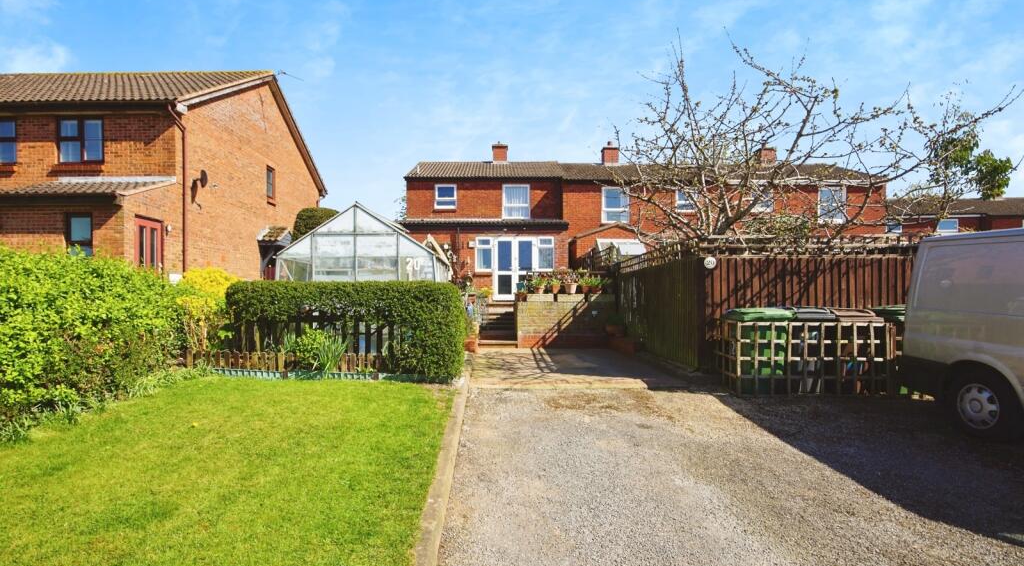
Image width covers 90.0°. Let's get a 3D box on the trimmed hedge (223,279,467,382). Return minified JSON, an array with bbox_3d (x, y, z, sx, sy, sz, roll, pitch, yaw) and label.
[{"bbox_3d":[-2.520,0.690,7.850,3.450,1.380,1.000,0,0,5],"label":"trimmed hedge"}]

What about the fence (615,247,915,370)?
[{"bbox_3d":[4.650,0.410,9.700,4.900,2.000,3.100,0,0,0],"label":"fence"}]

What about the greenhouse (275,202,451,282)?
[{"bbox_3d":[-2.780,-0.050,10.500,2.800,2.720,3.000,0,0,0],"label":"greenhouse"}]

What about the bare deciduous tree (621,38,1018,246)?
[{"bbox_3d":[5.900,-1.750,10.100,7.600,5.800,5.500,0,0,0],"label":"bare deciduous tree"}]

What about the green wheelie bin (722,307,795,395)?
[{"bbox_3d":[3.300,0.875,6.920,0.600,1.070,0.730,0,0,0],"label":"green wheelie bin"}]

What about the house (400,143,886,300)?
[{"bbox_3d":[4.500,-2.450,19.800,16.500,6.100,6.900,0,0,0],"label":"house"}]

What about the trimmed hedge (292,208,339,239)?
[{"bbox_3d":[-5.750,-0.700,15.500,1.900,3.100,2.000,0,0,0],"label":"trimmed hedge"}]

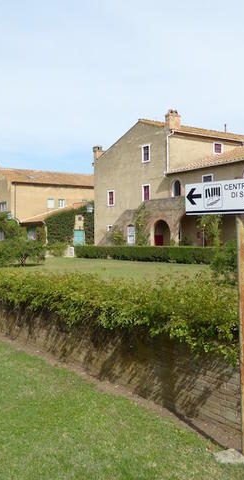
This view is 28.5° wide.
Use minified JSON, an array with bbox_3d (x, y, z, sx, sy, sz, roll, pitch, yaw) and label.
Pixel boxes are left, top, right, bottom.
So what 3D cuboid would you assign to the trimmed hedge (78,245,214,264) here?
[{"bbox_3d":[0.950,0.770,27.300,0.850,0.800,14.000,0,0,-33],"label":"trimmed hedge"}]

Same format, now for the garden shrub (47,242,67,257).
[{"bbox_3d":[-4.700,0.680,34.300,1.300,1.050,1.400,0,0,-33],"label":"garden shrub"}]

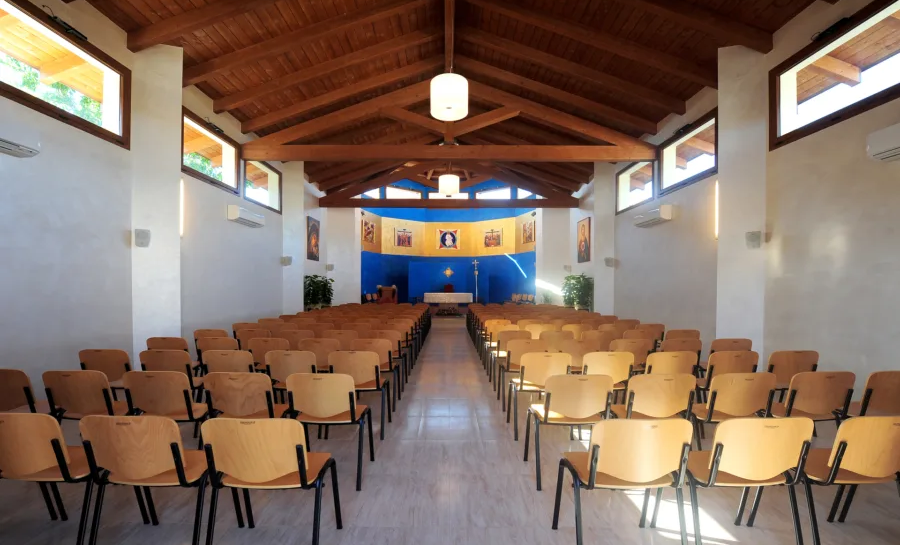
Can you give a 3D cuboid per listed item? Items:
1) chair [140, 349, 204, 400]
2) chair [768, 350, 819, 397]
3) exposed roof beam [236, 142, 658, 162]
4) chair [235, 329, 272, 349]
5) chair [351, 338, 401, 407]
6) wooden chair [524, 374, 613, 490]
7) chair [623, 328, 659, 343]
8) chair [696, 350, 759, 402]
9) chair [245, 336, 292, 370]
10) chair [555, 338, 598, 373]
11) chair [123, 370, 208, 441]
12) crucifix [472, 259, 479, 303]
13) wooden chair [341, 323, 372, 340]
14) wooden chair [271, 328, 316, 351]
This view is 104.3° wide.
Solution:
[{"bbox_3d":[-2.648,1.153,3.451,0.540,0.815,0.500,0,-2,0],"label":"chair"},{"bbox_3d":[3.185,1.148,3.499,0.535,0.815,0.500,0,-2,-4],"label":"chair"},{"bbox_3d":[0.000,-2.656,7.830,9.200,0.330,0.200,0,-2,0],"label":"exposed roof beam"},{"bbox_3d":[-2.587,1.178,4.823,0.530,0.820,0.500,0,-2,2],"label":"chair"},{"bbox_3d":[-0.870,1.156,4.137,0.530,0.800,0.510,0,-2,0],"label":"chair"},{"bbox_3d":[0.872,1.094,2.568,0.530,0.800,0.510,0,-2,0],"label":"wooden chair"},{"bbox_3d":[2.613,1.207,5.040,0.535,0.815,0.500,0,-2,-3],"label":"chair"},{"bbox_3d":[2.613,1.151,3.411,0.540,0.815,0.500,0,-2,0],"label":"chair"},{"bbox_3d":[-2.003,1.158,4.122,0.530,0.820,0.500,0,-2,2],"label":"chair"},{"bbox_3d":[1.465,1.183,4.199,0.540,0.815,0.500,0,-2,0],"label":"chair"},{"bbox_3d":[-1.985,1.094,2.568,0.530,0.800,0.510,0,-2,0],"label":"chair"},{"bbox_3d":[1.291,0.689,17.086,0.330,2.450,0.220,0,-2,0],"label":"crucifix"},{"bbox_3d":[-1.491,1.247,5.777,0.540,0.815,0.500,0,-2,0],"label":"wooden chair"},{"bbox_3d":[-2.025,1.188,4.921,0.530,0.800,0.510,0,-2,0],"label":"wooden chair"}]

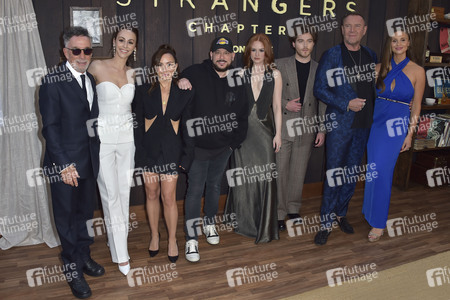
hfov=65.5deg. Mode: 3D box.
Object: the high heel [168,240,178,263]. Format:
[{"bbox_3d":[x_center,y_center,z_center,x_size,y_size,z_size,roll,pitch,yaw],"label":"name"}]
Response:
[{"bbox_3d":[-0.412,0.799,2.836,0.078,0.120,0.220,-1,13,-6],"label":"high heel"}]

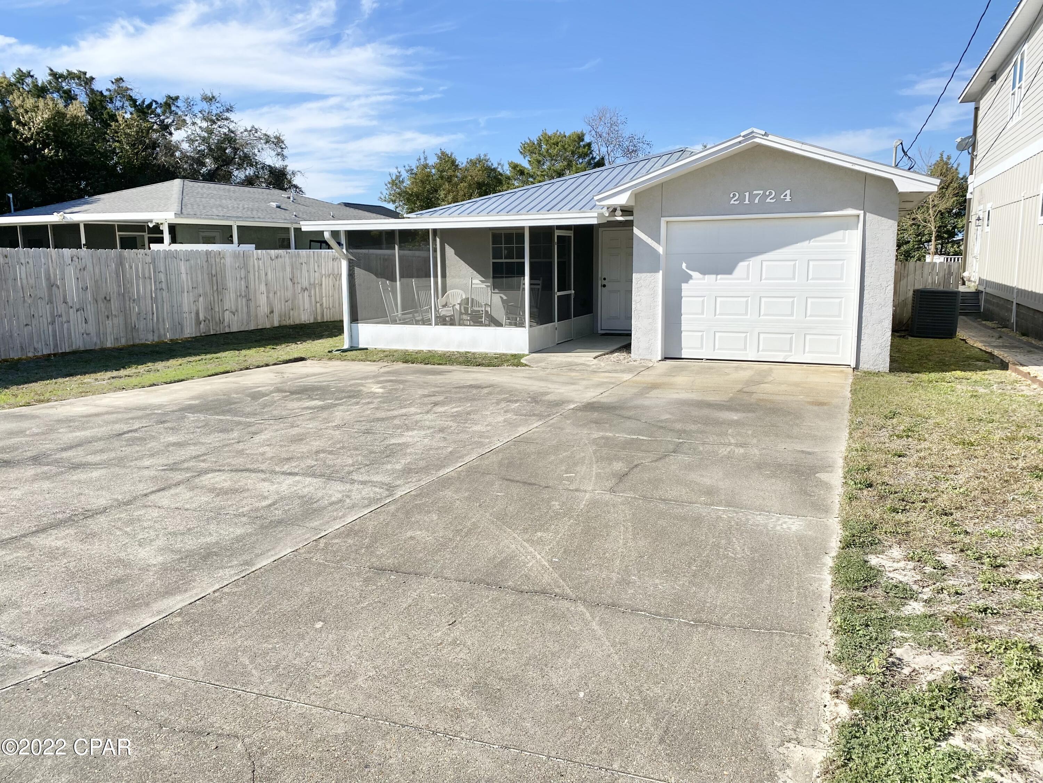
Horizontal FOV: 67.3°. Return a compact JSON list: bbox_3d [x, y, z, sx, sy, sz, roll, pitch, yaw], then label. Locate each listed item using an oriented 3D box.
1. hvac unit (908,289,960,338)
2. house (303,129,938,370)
[{"bbox_3d":[8.298,-1.578,15.790,0.790,0.940,0.790,3,10,22],"label":"hvac unit"},{"bbox_3d":[3.310,-3.595,18.398,10.300,4.300,13.300,3,10,22],"label":"house"}]

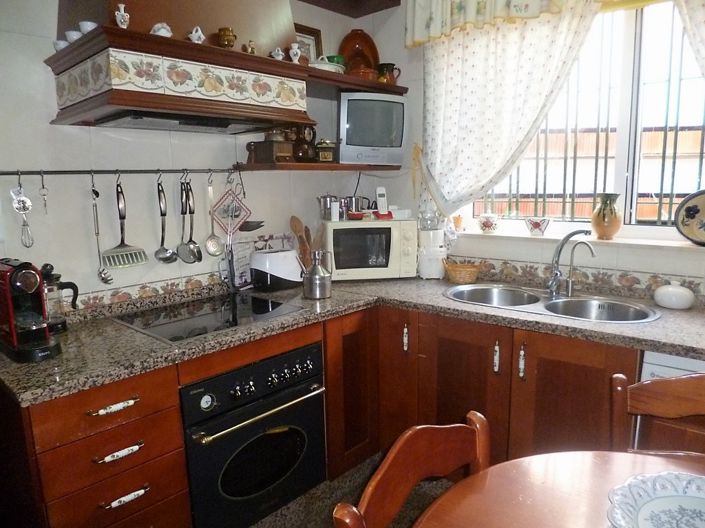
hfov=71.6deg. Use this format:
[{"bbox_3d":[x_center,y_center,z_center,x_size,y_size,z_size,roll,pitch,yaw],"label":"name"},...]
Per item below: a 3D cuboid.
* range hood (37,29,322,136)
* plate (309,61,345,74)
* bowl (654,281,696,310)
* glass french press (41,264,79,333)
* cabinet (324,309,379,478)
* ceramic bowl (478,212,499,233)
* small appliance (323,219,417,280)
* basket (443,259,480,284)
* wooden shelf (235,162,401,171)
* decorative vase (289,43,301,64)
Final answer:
[{"bbox_3d":[-0.617,-0.639,1.850,0.540,0.214,0.804,7,12,43],"label":"range hood"},{"bbox_3d":[-0.112,-0.829,2.112,0.165,0.054,0.165,-1,9,0],"label":"plate"},{"bbox_3d":[1.222,0.109,1.849,0.128,0.095,0.128,7,13,43],"label":"bowl"},{"bbox_3d":[-1.051,0.122,1.732,0.148,0.236,0.098,-4,10,-17],"label":"glass french press"},{"bbox_3d":[0.000,0.551,2.105,0.324,0.687,0.020,-11,13,-44],"label":"cabinet"},{"bbox_3d":[0.694,-0.208,2.479,0.100,0.097,0.100,7,13,43],"label":"ceramic bowl"},{"bbox_3d":[0.088,-0.089,2.676,0.445,0.305,0.325,-3,9,-7],"label":"small appliance"},{"bbox_3d":[0.534,0.033,2.384,0.192,0.112,0.138,7,13,43],"label":"basket"},{"bbox_3d":[-0.142,-0.485,2.471,0.853,0.028,0.288,-11,13,-44],"label":"wooden shelf"},{"bbox_3d":[-0.219,-0.807,1.890,0.043,0.084,0.043,-1,9,0],"label":"decorative vase"}]

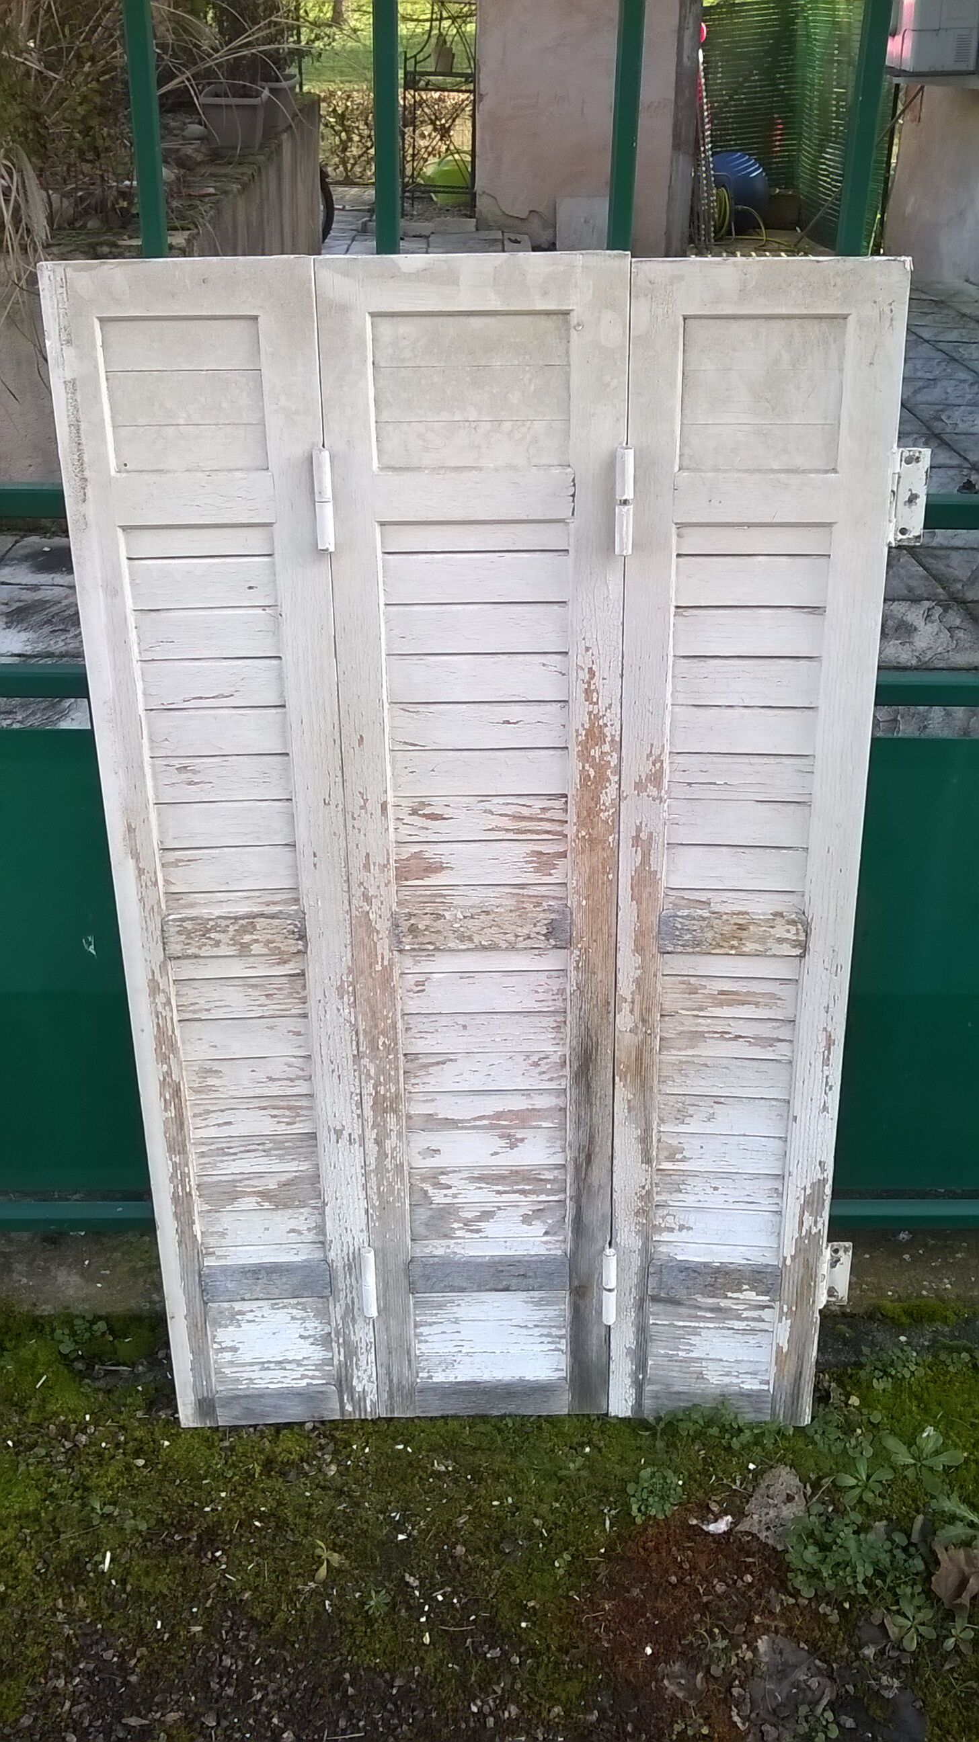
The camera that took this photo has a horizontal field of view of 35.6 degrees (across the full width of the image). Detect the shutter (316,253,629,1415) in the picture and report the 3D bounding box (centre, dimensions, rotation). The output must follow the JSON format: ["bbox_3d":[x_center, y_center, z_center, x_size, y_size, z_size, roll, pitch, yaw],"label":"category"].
[{"bbox_3d":[-0.006,0.052,1.660,0.290,1.340,0.032,-1,22,1],"label":"shutter"}]

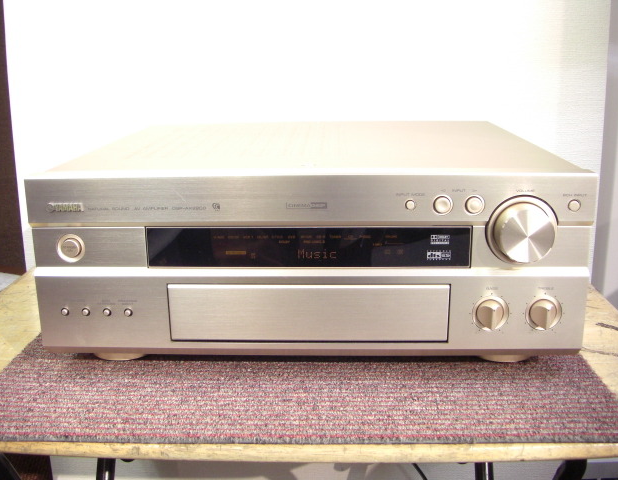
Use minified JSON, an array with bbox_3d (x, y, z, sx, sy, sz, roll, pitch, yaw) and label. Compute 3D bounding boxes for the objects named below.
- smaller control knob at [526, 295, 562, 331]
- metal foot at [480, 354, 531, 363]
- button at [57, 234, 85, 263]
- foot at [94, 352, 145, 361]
[{"bbox_3d":[0.185,0.060,0.547,0.028,0.028,0.013,0,15,2],"label":"smaller control knob"},{"bbox_3d":[0.170,0.087,0.620,0.054,0.020,0.054,0,15,2],"label":"metal foot"},{"bbox_3d":[-0.188,0.007,0.554,0.022,0.022,0.007,0,15,2],"label":"button"},{"bbox_3d":[-0.166,0.088,0.633,0.054,0.020,0.054,0,15,2],"label":"foot"}]

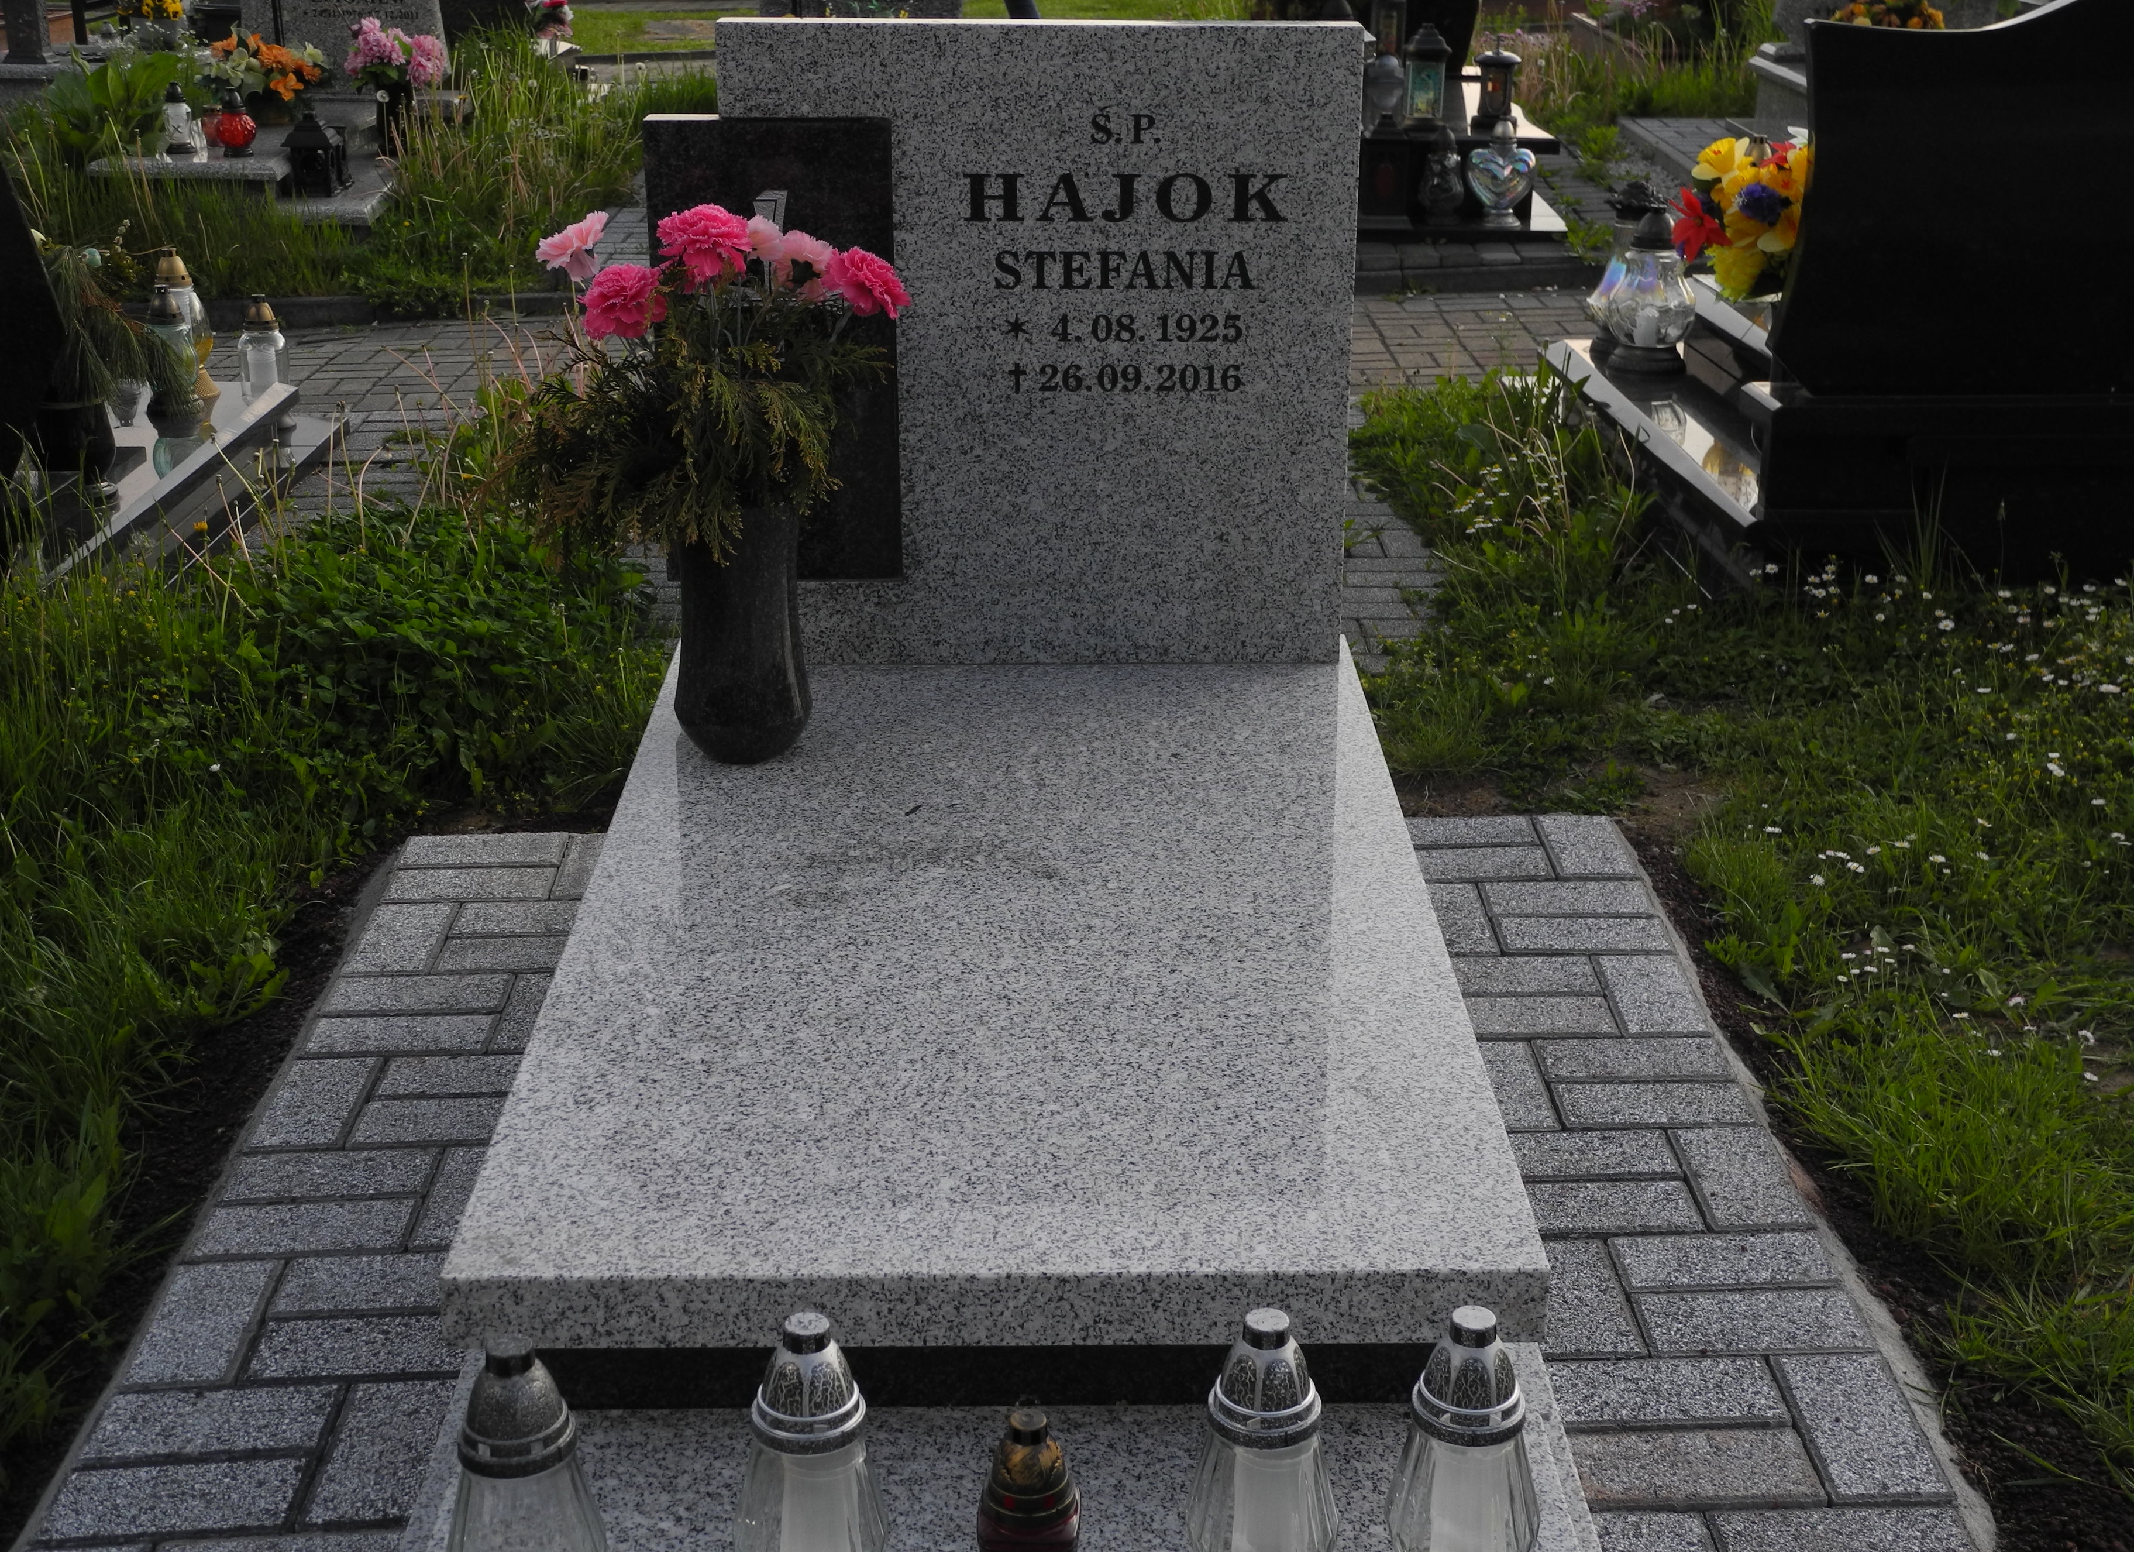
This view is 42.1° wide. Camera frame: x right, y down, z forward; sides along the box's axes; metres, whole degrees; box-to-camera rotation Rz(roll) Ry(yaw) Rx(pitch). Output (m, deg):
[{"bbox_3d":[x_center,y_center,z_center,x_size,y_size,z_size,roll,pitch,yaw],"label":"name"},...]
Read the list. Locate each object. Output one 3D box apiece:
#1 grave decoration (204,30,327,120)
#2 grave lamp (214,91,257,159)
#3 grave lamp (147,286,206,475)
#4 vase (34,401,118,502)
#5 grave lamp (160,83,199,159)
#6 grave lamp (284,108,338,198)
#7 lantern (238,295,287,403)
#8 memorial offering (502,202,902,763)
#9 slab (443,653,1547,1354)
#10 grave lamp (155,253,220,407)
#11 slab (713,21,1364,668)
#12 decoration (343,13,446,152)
[{"bbox_3d":[-2.878,-2.521,9.986,0.430,0.331,0.360,0,21,0],"label":"grave decoration"},{"bbox_3d":[-2.773,-2.182,9.257,0.125,0.216,0.125,0,21,0],"label":"grave lamp"},{"bbox_3d":[-1.971,-0.932,6.081,0.118,0.286,0.118,0,21,0],"label":"grave lamp"},{"bbox_3d":[-1.962,-0.651,5.499,0.149,0.178,0.149,0,21,0],"label":"vase"},{"bbox_3d":[-2.993,-2.216,9.336,0.102,0.226,0.102,0,21,0],"label":"grave lamp"},{"bbox_3d":[-2.502,-2.069,9.190,0.155,0.270,0.155,0,21,0],"label":"grave lamp"},{"bbox_3d":[-1.832,-0.948,6.339,0.114,0.303,0.114,0,21,0],"label":"lantern"},{"bbox_3d":[-0.380,-0.298,2.892,0.415,0.585,0.340,-1,21,0],"label":"memorial offering"},{"bbox_3d":[-0.058,0.127,2.696,0.802,0.061,1.435,0,22,-1],"label":"slab"},{"bbox_3d":[-2.007,-1.024,6.263,0.147,0.330,0.147,0,21,0],"label":"grave lamp"},{"bbox_3d":[-0.049,-0.483,3.160,0.739,0.730,0.105,0,21,-1],"label":"slab"},{"bbox_3d":[-2.408,-2.468,9.940,0.360,0.479,0.320,0,21,0],"label":"decoration"}]

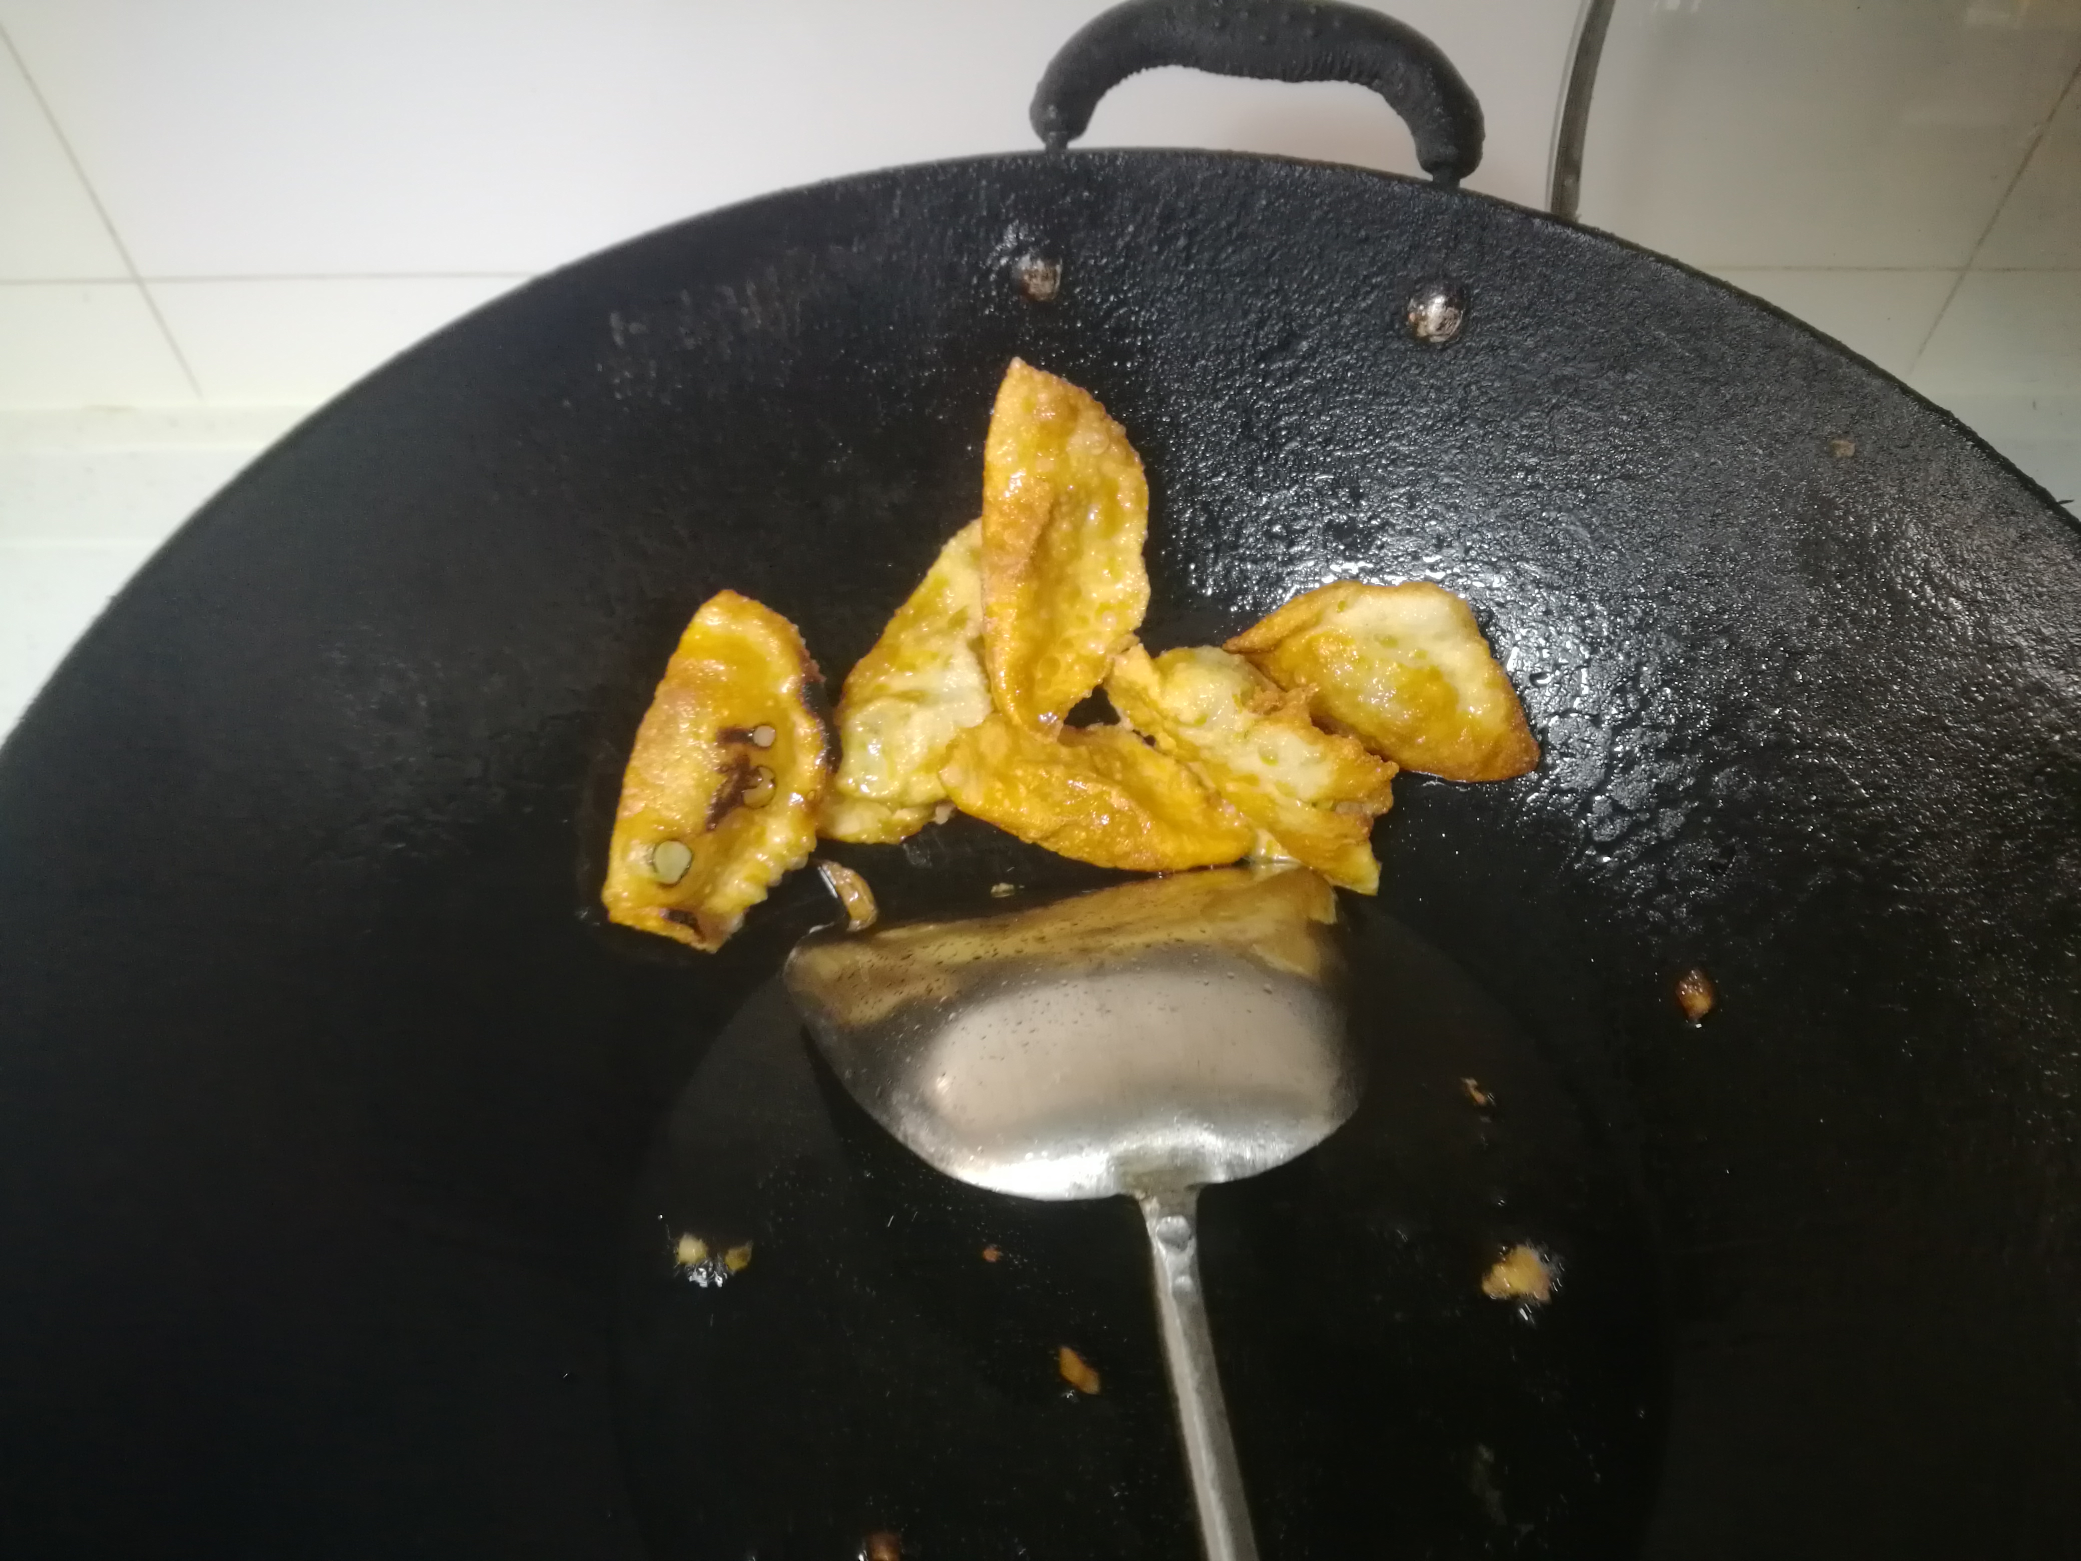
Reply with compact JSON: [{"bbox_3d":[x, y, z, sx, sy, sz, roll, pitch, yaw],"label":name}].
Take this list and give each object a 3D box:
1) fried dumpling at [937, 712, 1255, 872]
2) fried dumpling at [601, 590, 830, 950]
[{"bbox_3d":[0.012,0.003,0.328,0.067,0.018,0.032,16,69,7],"label":"fried dumpling"},{"bbox_3d":[-0.065,-0.003,0.316,0.038,0.017,0.070,18,73,-15],"label":"fried dumpling"}]

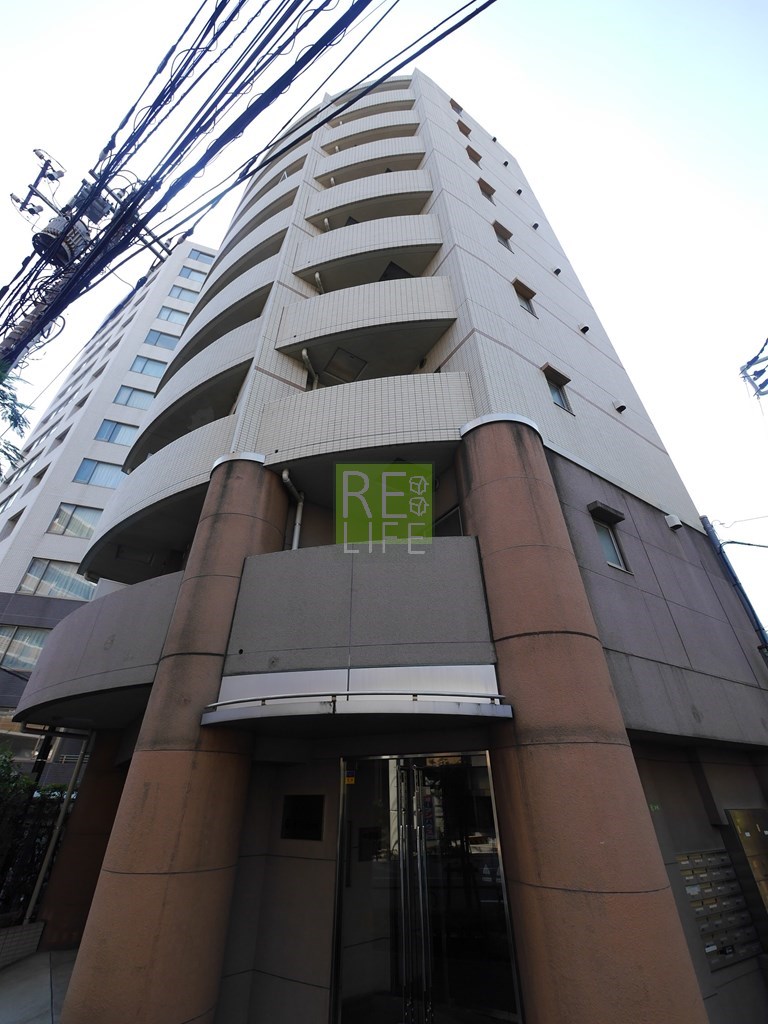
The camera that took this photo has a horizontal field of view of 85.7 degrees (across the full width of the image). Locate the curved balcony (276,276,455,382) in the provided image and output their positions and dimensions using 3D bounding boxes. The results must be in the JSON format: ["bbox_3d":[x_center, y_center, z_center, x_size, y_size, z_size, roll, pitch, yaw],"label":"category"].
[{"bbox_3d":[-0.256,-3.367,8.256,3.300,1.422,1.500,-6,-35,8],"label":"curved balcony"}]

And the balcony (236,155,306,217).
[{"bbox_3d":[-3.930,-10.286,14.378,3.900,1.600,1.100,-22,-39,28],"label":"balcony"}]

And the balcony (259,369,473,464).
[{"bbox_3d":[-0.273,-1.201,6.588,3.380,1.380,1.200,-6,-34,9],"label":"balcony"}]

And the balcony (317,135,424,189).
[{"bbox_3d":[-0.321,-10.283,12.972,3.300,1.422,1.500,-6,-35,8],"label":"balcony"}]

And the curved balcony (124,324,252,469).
[{"bbox_3d":[-4.318,-2.410,9.781,5.300,1.420,1.400,-24,-40,31],"label":"curved balcony"}]

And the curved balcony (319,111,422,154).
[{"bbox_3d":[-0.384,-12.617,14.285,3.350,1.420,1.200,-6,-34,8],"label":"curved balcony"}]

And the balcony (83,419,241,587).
[{"bbox_3d":[-4.133,-0.066,8.043,1.850,1.413,5.284,25,-42,-33],"label":"balcony"}]

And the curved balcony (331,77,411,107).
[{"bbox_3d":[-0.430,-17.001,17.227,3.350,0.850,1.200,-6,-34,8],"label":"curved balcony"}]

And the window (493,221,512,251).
[{"bbox_3d":[3.032,-6.873,10.407,0.600,0.880,0.200,19,-39,-27],"label":"window"}]

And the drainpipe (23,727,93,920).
[{"bbox_3d":[-5.456,5.207,7.027,0.100,2.540,0.100,19,-39,-26],"label":"drainpipe"}]

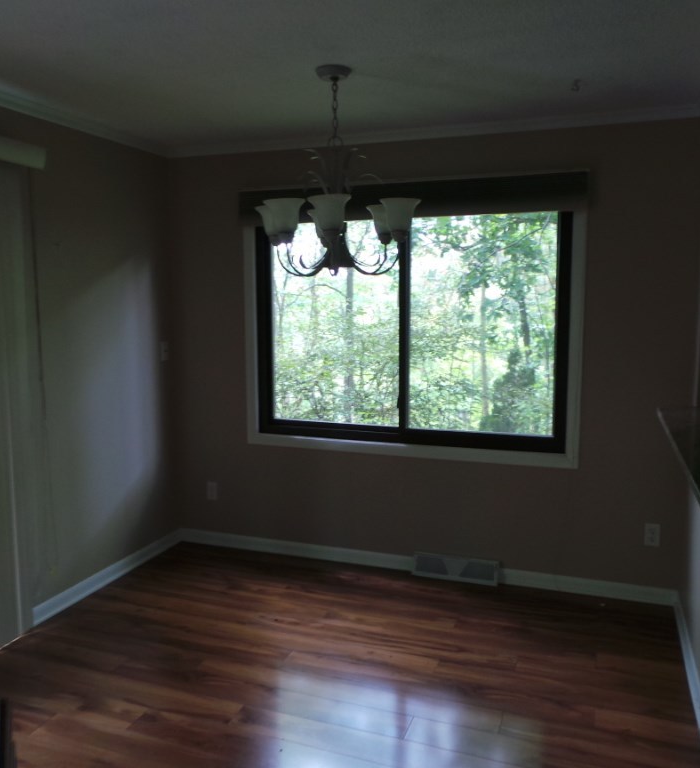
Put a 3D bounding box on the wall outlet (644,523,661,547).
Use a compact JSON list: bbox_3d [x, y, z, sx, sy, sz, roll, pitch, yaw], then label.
[{"bbox_3d":[1.498,0.751,3.370,0.071,0.116,0.012,2,8,20],"label":"wall outlet"}]

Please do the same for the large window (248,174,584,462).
[{"bbox_3d":[0.271,-0.327,3.669,1.850,1.430,0.100,2,8,20],"label":"large window"}]

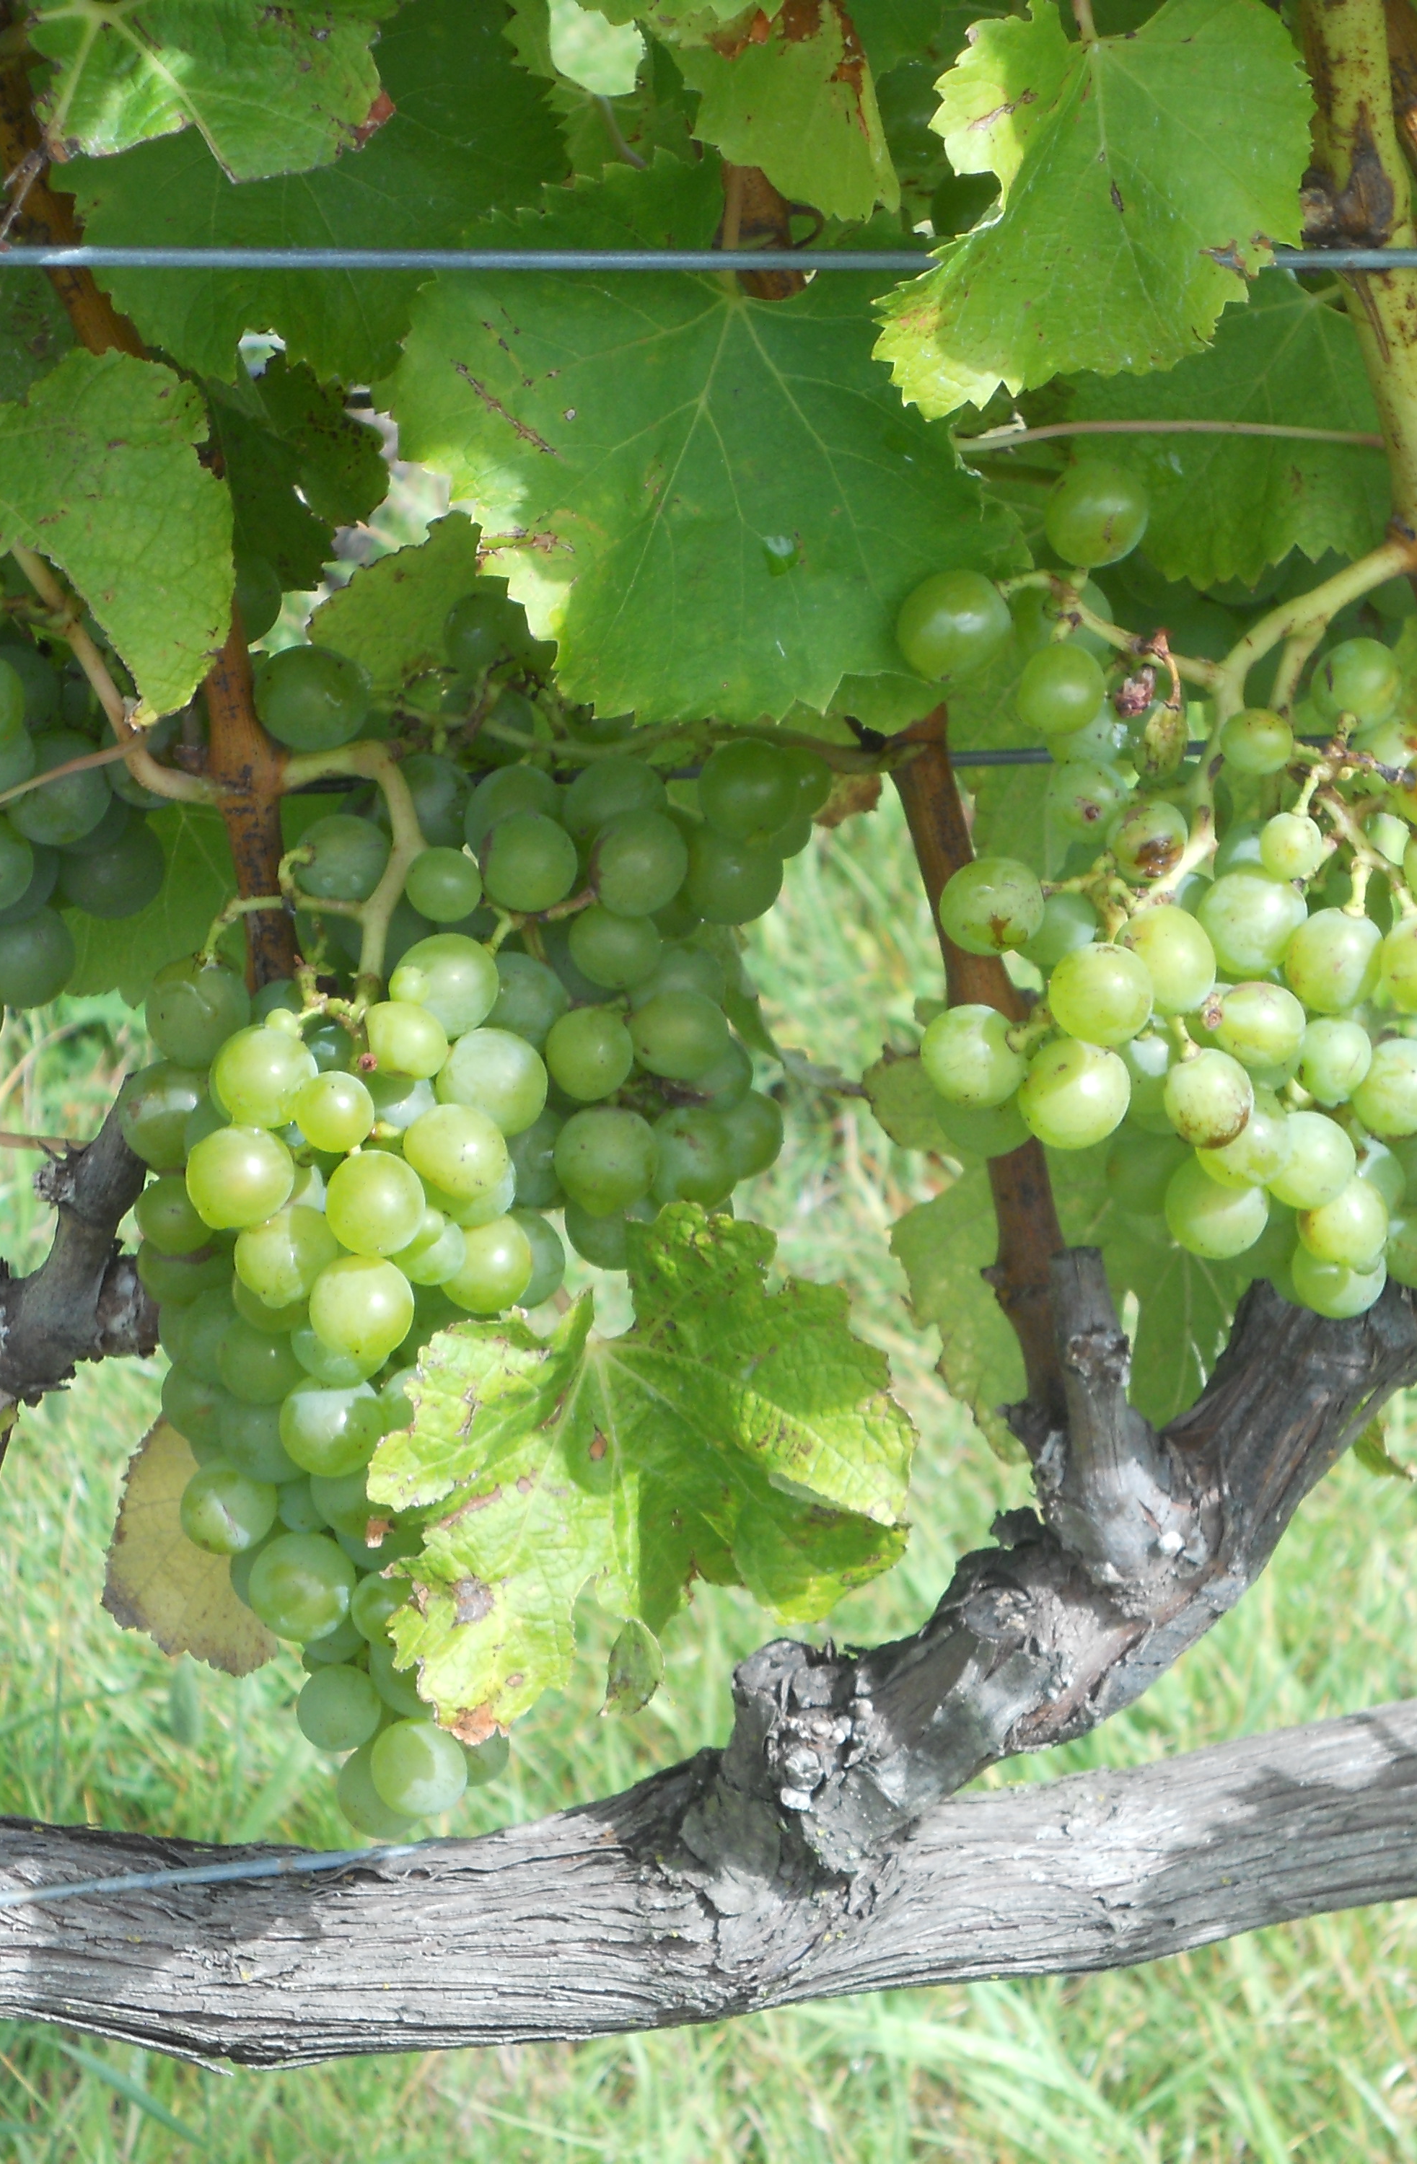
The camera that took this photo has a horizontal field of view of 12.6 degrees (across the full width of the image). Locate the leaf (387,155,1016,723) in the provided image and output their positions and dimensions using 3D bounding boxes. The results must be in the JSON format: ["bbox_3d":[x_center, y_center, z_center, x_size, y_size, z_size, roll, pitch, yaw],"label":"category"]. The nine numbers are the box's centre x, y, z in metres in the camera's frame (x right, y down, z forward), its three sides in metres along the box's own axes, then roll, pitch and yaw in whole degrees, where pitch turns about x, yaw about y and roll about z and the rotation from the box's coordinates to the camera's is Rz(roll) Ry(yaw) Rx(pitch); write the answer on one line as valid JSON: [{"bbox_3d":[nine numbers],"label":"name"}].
[{"bbox_3d":[-0.001,-0.099,0.990,0.098,0.088,0.028,0,-6,0],"label":"leaf"}]

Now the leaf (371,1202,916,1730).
[{"bbox_3d":[-0.010,0.059,0.985,0.083,0.081,0.035,0,-11,-3],"label":"leaf"}]

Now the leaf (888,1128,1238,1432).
[{"bbox_3d":[0.058,0.028,1.040,0.059,0.059,0.026,0,-6,0],"label":"leaf"}]

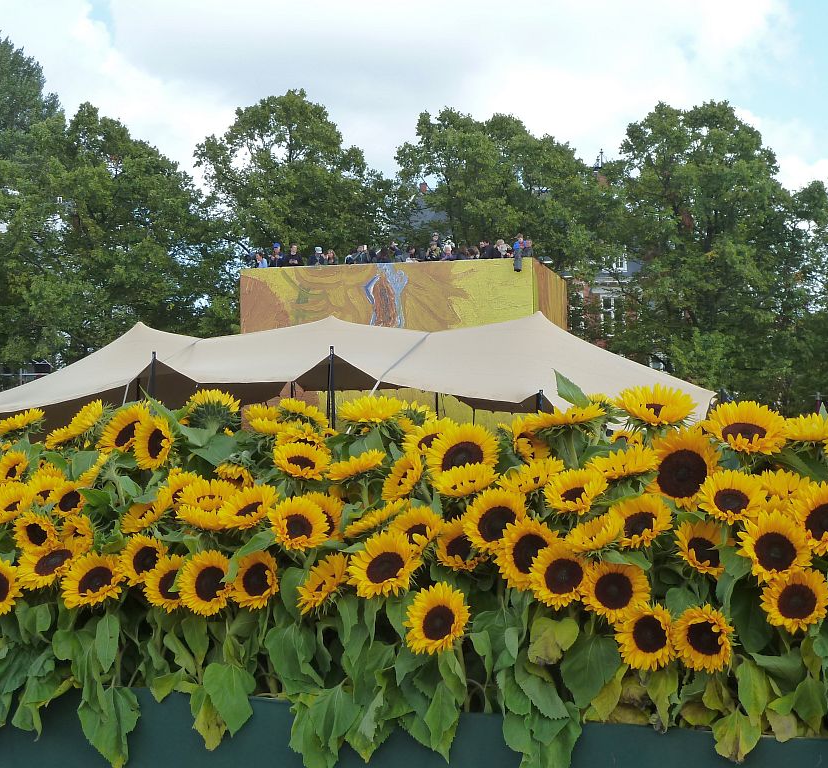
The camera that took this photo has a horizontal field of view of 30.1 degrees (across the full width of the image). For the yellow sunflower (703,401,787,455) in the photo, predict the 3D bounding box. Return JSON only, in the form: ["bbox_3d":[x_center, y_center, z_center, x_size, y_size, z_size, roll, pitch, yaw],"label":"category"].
[{"bbox_3d":[0.698,0.092,3.250,0.172,0.060,0.165,0,37,0],"label":"yellow sunflower"}]

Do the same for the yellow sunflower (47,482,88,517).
[{"bbox_3d":[-0.971,0.326,4.300,0.125,0.125,0.050,-1,-21,25],"label":"yellow sunflower"}]

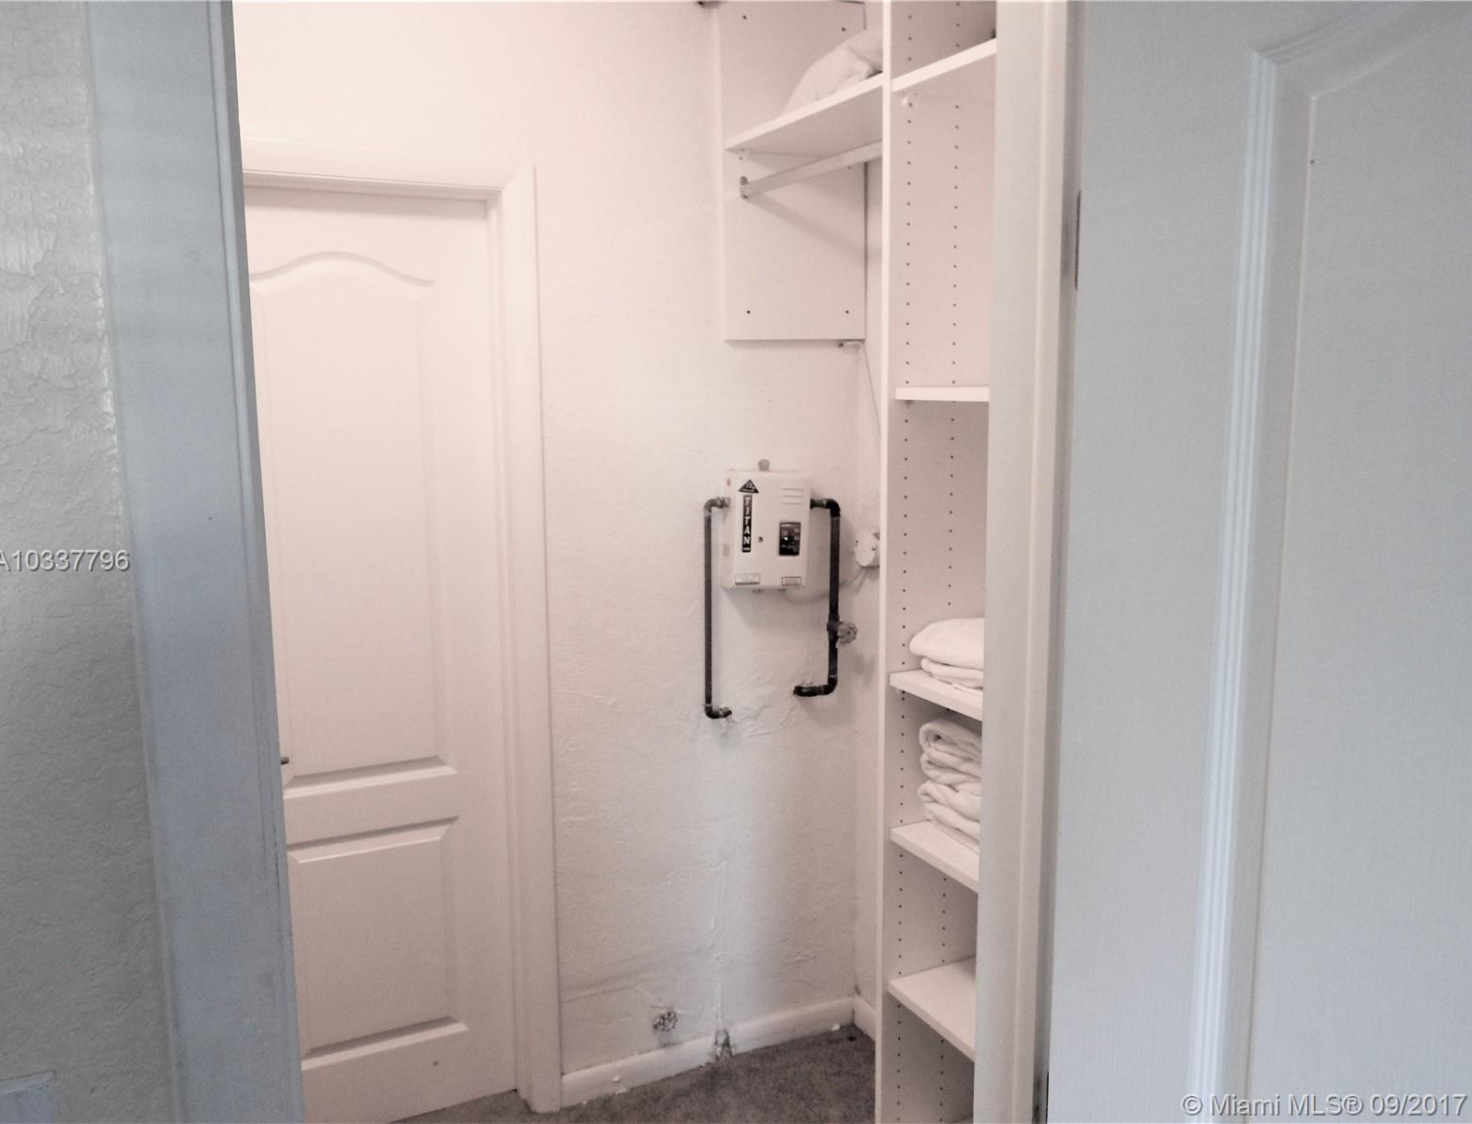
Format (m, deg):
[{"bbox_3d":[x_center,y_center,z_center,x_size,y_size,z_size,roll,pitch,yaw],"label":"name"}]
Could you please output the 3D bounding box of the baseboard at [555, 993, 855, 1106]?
[{"bbox_3d":[-0.050,1.150,2.870,0.769,0.076,0.020,-4,9,-26],"label":"baseboard"}]

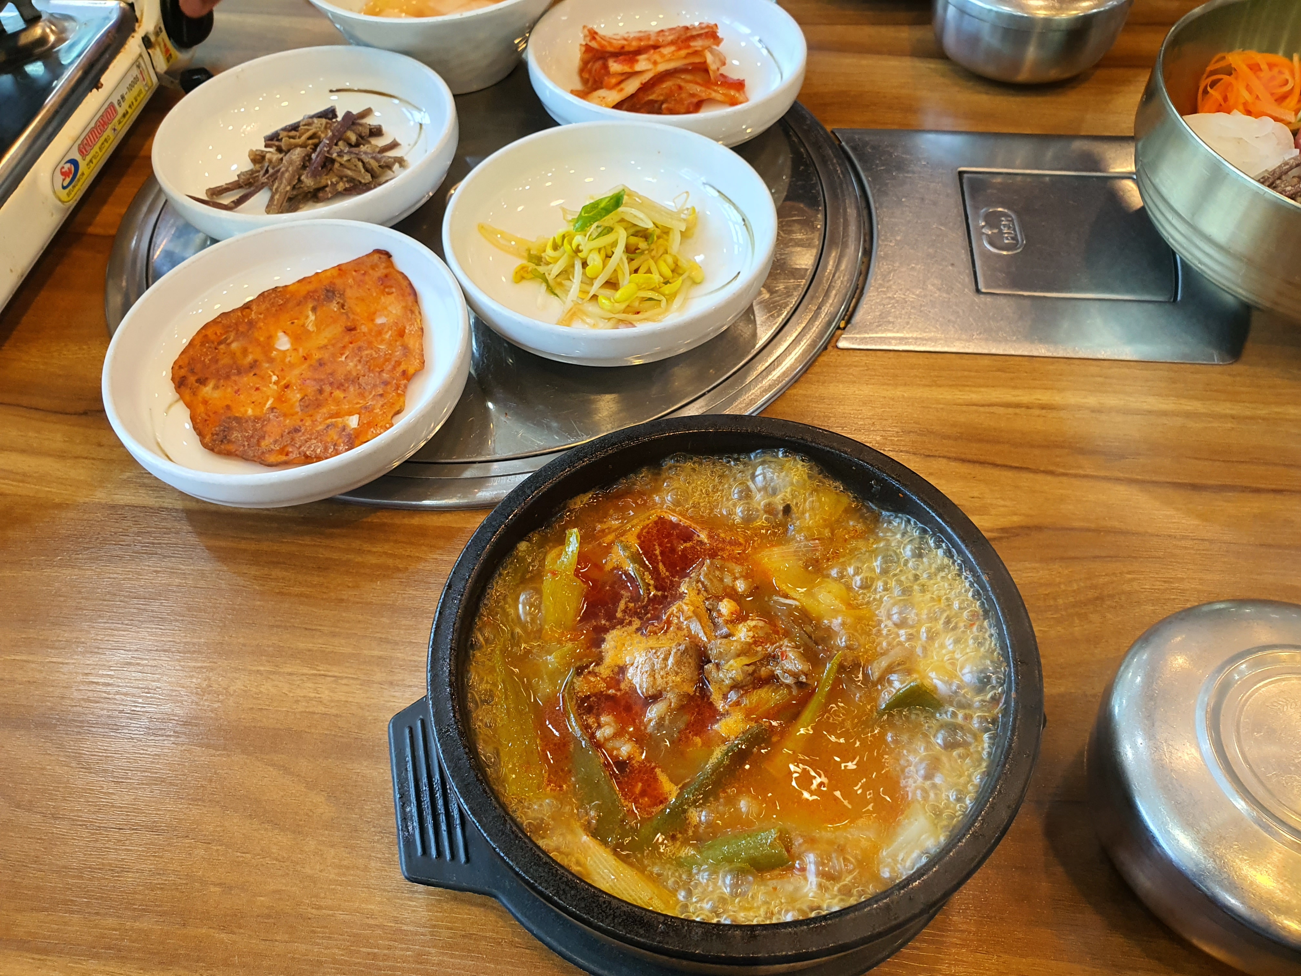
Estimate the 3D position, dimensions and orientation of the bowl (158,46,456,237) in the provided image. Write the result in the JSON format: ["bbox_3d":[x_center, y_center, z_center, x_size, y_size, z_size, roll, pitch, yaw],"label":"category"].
[{"bbox_3d":[-0.163,-0.163,0.482,0.142,0.037,0.142,-1,54,0],"label":"bowl"}]

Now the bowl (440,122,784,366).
[{"bbox_3d":[-0.017,-0.106,0.440,0.143,0.037,0.143,0,54,1],"label":"bowl"}]

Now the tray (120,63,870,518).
[{"bbox_3d":[-0.079,-0.142,0.489,0.370,0.015,0.370,-1,54,0],"label":"tray"}]

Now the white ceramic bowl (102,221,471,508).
[{"bbox_3d":[-0.143,-0.048,0.399,0.143,0.037,0.143,0,54,1],"label":"white ceramic bowl"}]

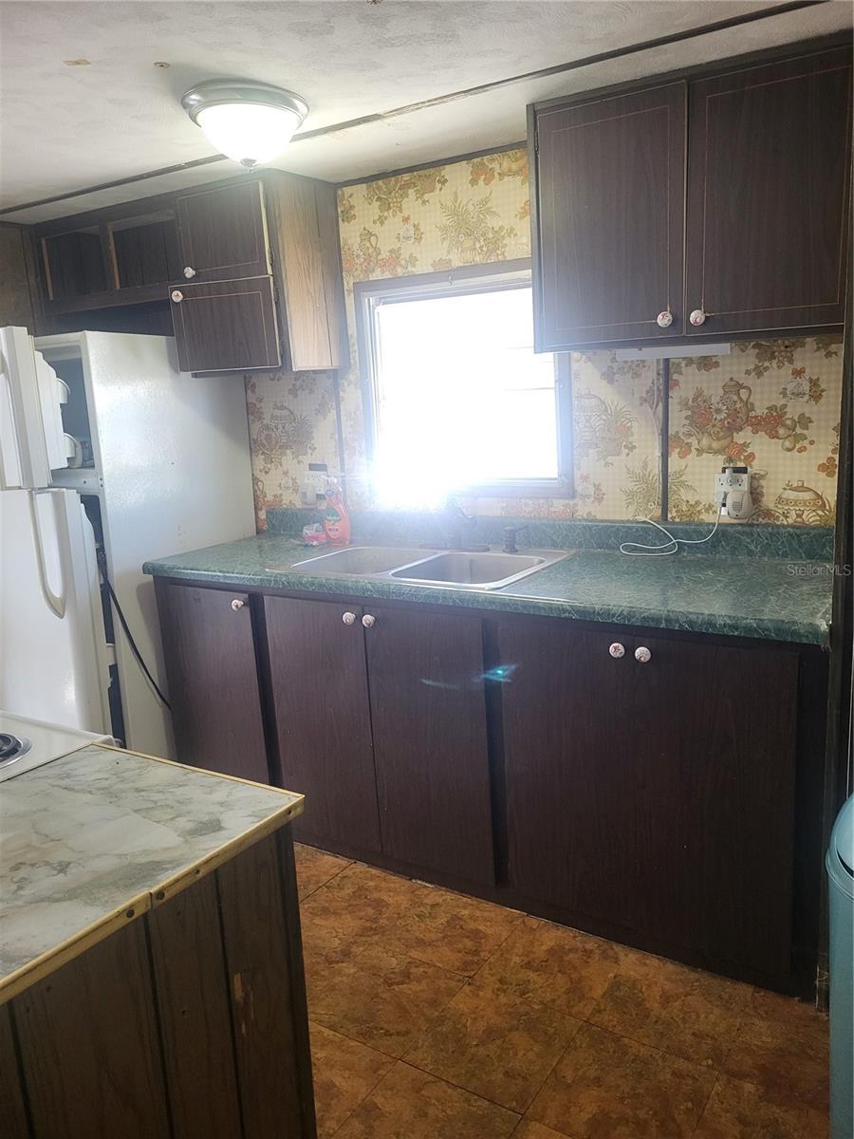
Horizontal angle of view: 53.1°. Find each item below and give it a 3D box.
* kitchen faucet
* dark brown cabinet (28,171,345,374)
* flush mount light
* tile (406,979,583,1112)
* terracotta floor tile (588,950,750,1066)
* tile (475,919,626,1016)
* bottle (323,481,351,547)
[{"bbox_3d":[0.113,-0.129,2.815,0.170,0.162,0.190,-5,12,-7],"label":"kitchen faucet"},{"bbox_3d":[-0.929,-1.047,3.263,1.270,0.636,0.335,5,14,32],"label":"dark brown cabinet"},{"bbox_3d":[-0.449,-1.094,2.143,0.312,0.148,0.312,-3,12,1],"label":"flush mount light"},{"bbox_3d":[0.151,1.082,1.960,0.305,0.008,0.305,5,15,33],"label":"tile"},{"bbox_3d":[0.577,1.040,2.045,0.310,0.008,0.305,5,15,33],"label":"terracotta floor tile"},{"bbox_3d":[0.319,1.019,2.206,0.300,0.008,0.305,5,15,33],"label":"tile"},{"bbox_3d":[-0.329,-0.207,3.091,0.090,0.244,0.060,2,13,21],"label":"bottle"}]

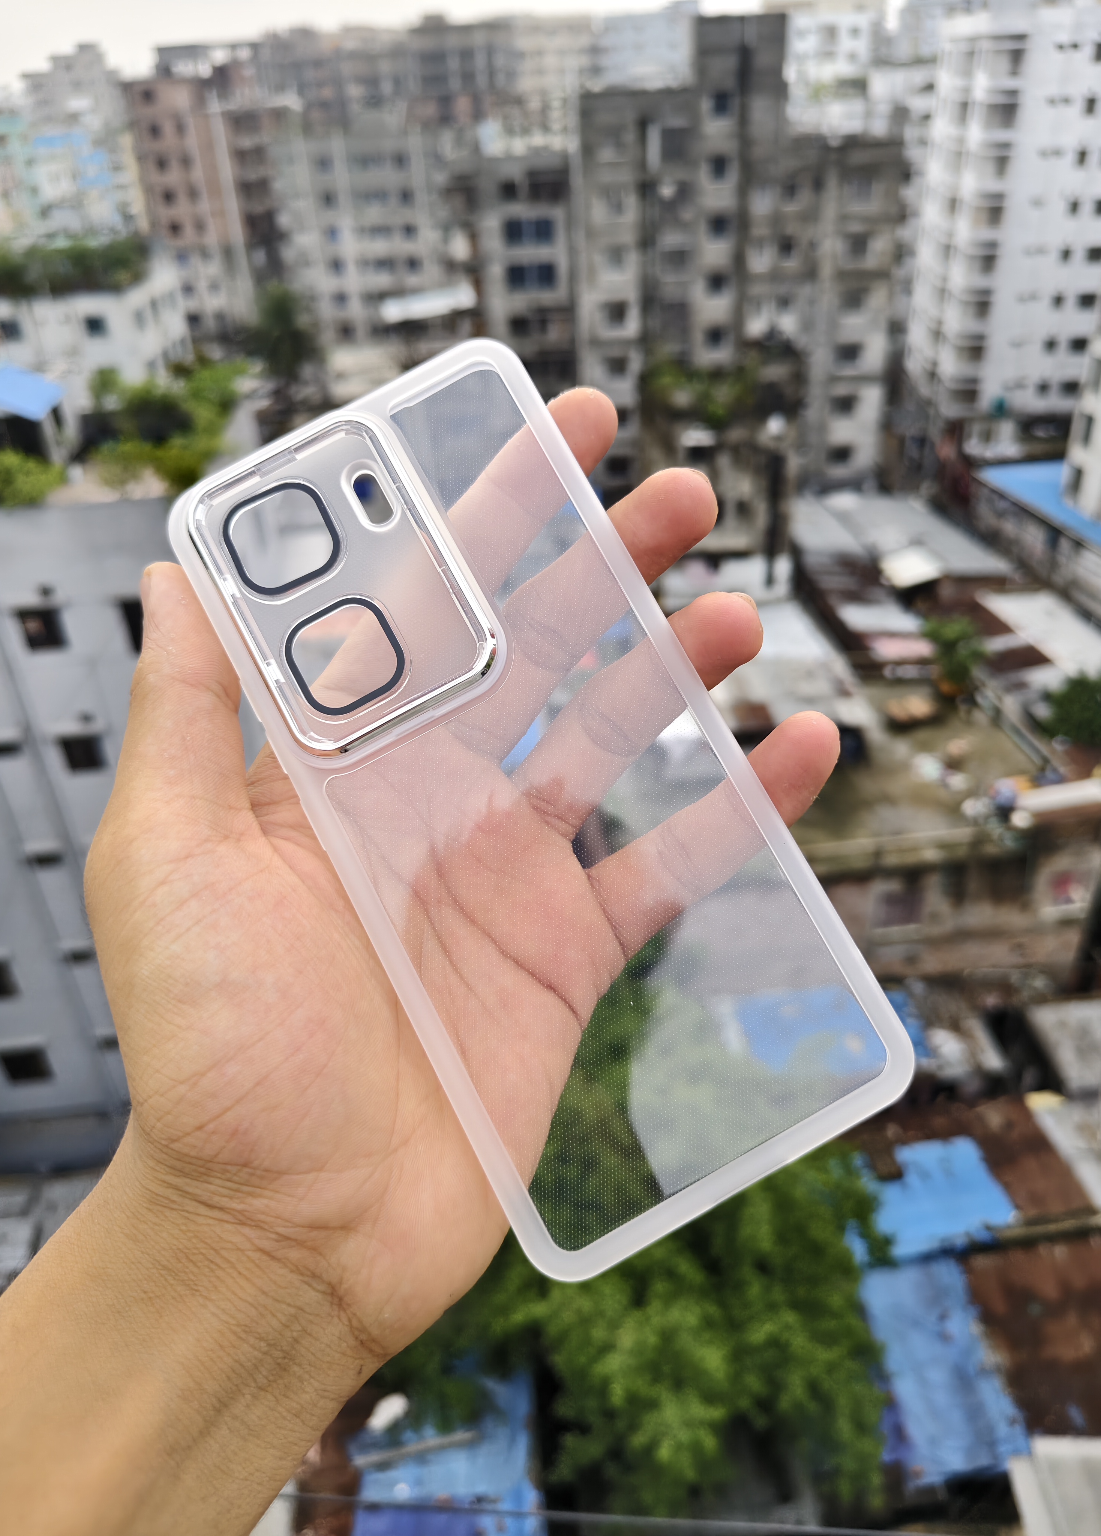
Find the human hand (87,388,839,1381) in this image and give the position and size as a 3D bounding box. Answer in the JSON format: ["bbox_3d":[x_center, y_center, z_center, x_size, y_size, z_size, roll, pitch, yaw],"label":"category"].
[{"bbox_3d":[-0.030,0.011,0.213,0.145,0.190,0.070,37,-6,0],"label":"human hand"}]

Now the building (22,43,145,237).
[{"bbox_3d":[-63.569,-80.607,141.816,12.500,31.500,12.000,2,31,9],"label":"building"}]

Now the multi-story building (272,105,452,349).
[{"bbox_3d":[-18.489,-56.258,110.124,16.500,24.500,14.000,-4,30,0],"label":"multi-story building"}]

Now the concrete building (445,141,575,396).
[{"bbox_3d":[-2.779,-37.035,80.196,9.500,20.700,12.000,-4,30,0],"label":"concrete building"}]

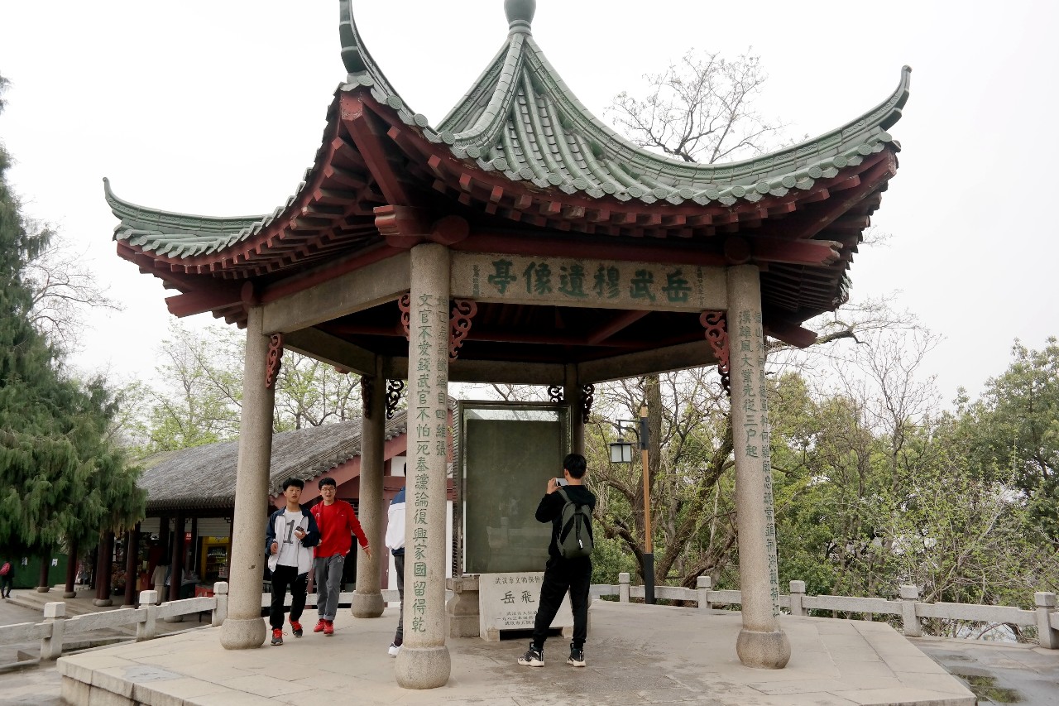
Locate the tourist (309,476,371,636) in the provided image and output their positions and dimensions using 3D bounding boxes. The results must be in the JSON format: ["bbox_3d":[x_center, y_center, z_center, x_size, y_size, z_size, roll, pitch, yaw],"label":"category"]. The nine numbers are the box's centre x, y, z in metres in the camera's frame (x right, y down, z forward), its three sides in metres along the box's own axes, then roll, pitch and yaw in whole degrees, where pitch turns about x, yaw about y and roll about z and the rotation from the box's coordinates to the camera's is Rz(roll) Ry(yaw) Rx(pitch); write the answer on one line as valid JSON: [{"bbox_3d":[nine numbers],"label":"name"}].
[{"bbox_3d":[-2.197,2.320,9.190,0.700,1.724,0.450,1,-12,-7],"label":"tourist"}]

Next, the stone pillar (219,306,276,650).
[{"bbox_3d":[-2.907,1.263,8.347,0.448,3.467,0.448,3,-12,-19],"label":"stone pillar"}]

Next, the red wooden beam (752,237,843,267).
[{"bbox_3d":[2.351,-0.910,7.155,0.159,0.219,0.866,11,2,-45],"label":"red wooden beam"}]

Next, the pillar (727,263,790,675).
[{"bbox_3d":[1.995,0.945,7.106,0.436,3.497,0.436,-4,-12,15],"label":"pillar"}]

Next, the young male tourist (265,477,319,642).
[{"bbox_3d":[-2.513,2.192,8.502,0.547,1.701,0.448,2,-12,-13],"label":"young male tourist"}]

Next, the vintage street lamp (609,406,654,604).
[{"bbox_3d":[1.526,2.281,11.682,0.697,3.063,0.308,8,-14,-36],"label":"vintage street lamp"}]

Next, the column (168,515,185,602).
[{"bbox_3d":[-10.006,6.112,22.643,0.330,2.964,0.330,5,-13,-23],"label":"column"}]

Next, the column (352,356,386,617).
[{"bbox_3d":[-2.192,1.821,11.122,0.448,3.467,0.448,2,-12,-11],"label":"column"}]

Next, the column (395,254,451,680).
[{"bbox_3d":[-0.814,0.838,6.358,0.448,3.467,0.448,1,-12,-7],"label":"column"}]

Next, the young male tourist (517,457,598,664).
[{"bbox_3d":[0.231,1.821,7.062,0.527,1.791,0.517,5,-13,-26],"label":"young male tourist"}]

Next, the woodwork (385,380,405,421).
[{"bbox_3d":[-1.936,0.666,11.435,0.269,0.601,0.060,3,-12,-16],"label":"woodwork"}]

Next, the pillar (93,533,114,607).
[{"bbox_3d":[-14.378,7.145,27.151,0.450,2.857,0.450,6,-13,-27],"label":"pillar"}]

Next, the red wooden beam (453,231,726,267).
[{"bbox_3d":[0.568,-0.927,7.156,2.750,0.220,0.220,2,-12,-13],"label":"red wooden beam"}]

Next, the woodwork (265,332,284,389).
[{"bbox_3d":[-2.686,0.084,8.372,0.280,0.567,0.070,-11,-16,42],"label":"woodwork"}]

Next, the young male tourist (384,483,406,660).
[{"bbox_3d":[-1.146,1.997,7.772,0.480,1.760,0.400,-10,-15,40],"label":"young male tourist"}]

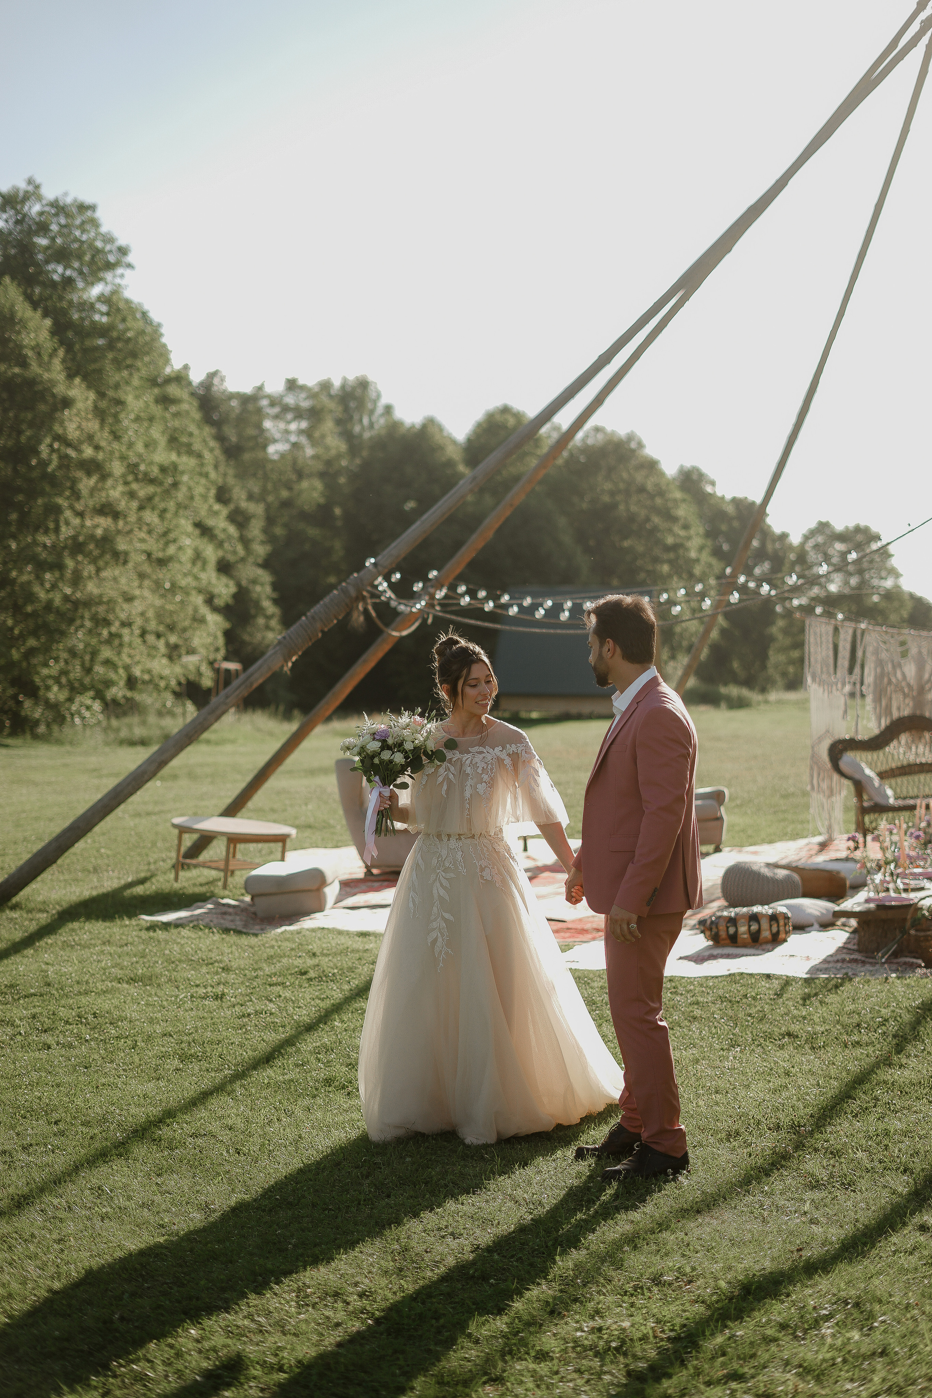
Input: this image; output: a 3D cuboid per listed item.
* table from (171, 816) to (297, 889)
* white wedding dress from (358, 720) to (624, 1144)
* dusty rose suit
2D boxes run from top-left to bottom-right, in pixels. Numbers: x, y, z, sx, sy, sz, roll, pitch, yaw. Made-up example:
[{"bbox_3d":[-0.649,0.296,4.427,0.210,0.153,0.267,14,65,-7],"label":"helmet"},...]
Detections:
[{"bbox_3d":[-1.639,1.095,13.574,0.930,0.425,0.840,5,2,43],"label":"table"},{"bbox_3d":[0.100,0.758,6.786,0.950,1.360,0.900,0,1,12],"label":"white wedding dress"},{"bbox_3d":[0.530,0.677,6.074,0.400,1.490,0.540,0,1,-18],"label":"dusty rose suit"}]

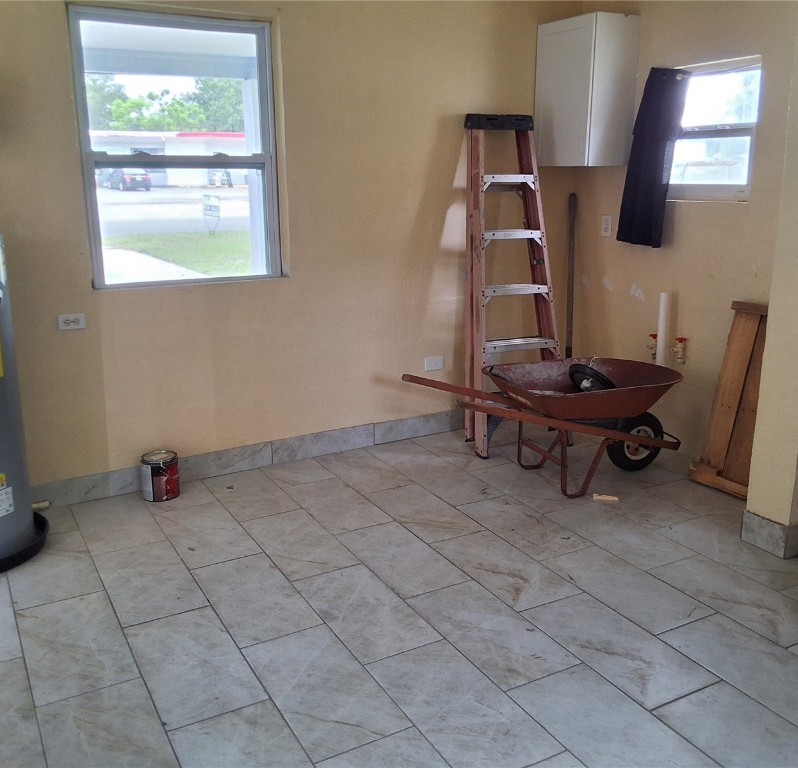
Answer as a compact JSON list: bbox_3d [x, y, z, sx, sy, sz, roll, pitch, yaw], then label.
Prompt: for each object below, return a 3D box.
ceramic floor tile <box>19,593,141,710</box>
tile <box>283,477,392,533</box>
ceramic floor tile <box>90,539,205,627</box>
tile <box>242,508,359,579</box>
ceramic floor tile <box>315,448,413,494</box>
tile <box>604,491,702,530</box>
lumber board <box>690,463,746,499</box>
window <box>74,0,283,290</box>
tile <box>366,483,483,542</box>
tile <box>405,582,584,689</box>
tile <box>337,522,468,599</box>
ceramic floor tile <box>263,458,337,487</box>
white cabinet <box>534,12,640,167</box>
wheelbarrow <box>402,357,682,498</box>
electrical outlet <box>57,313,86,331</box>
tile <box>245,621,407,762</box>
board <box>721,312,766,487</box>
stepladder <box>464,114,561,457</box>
[{"bbox_3d":[-1.062,0.851,2.717,0.303,0.010,0.605,-8,17,-28],"label":"ceramic floor tile"},{"bbox_3d":[-0.292,0.557,3.816,0.303,0.010,0.605,-8,17,-28],"label":"tile"},{"bbox_3d":[-0.940,0.739,3.112,0.301,0.010,0.604,-8,17,-28],"label":"ceramic floor tile"},{"bbox_3d":[-0.420,0.661,3.441,0.301,0.010,0.607,-8,17,-28],"label":"tile"},{"bbox_3d":[-0.188,0.445,4.260,0.301,0.010,0.595,-8,17,-28],"label":"ceramic floor tile"},{"bbox_3d":[1.083,0.544,3.890,0.305,0.010,0.611,-8,17,-28],"label":"tile"},{"bbox_3d":[1.573,0.488,3.946,0.090,0.050,0.420,-8,17,-28],"label":"lumber board"},{"bbox_3d":[-0.990,-1.061,3.801,0.910,1.185,0.085,-9,17,-29],"label":"window"},{"bbox_3d":[0.105,0.579,3.732,0.303,0.010,0.605,-8,17,-28],"label":"tile"},{"bbox_3d":[0.298,0.831,2.785,0.303,0.010,0.605,-8,17,-28],"label":"tile"},{"bbox_3d":[0.003,0.694,3.311,0.301,0.010,0.607,-8,17,-28],"label":"tile"},{"bbox_3d":[-0.501,0.453,4.184,0.301,0.010,0.305,-8,17,-28],"label":"ceramic floor tile"},{"bbox_3d":[1.020,-1.588,4.553,0.317,0.758,0.452,-8,17,-28],"label":"white cabinet"},{"bbox_3d":[0.785,0.204,4.008,1.405,0.570,0.650,-5,16,-18],"label":"wheelbarrow"},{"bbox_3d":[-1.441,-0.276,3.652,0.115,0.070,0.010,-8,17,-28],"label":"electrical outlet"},{"bbox_3d":[-0.234,0.909,2.493,0.303,0.010,0.605,-8,17,-28],"label":"tile"},{"bbox_3d":[1.654,0.084,3.850,0.020,0.795,0.150,2,12,-30],"label":"board"},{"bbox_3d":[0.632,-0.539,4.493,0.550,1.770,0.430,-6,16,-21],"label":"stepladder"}]

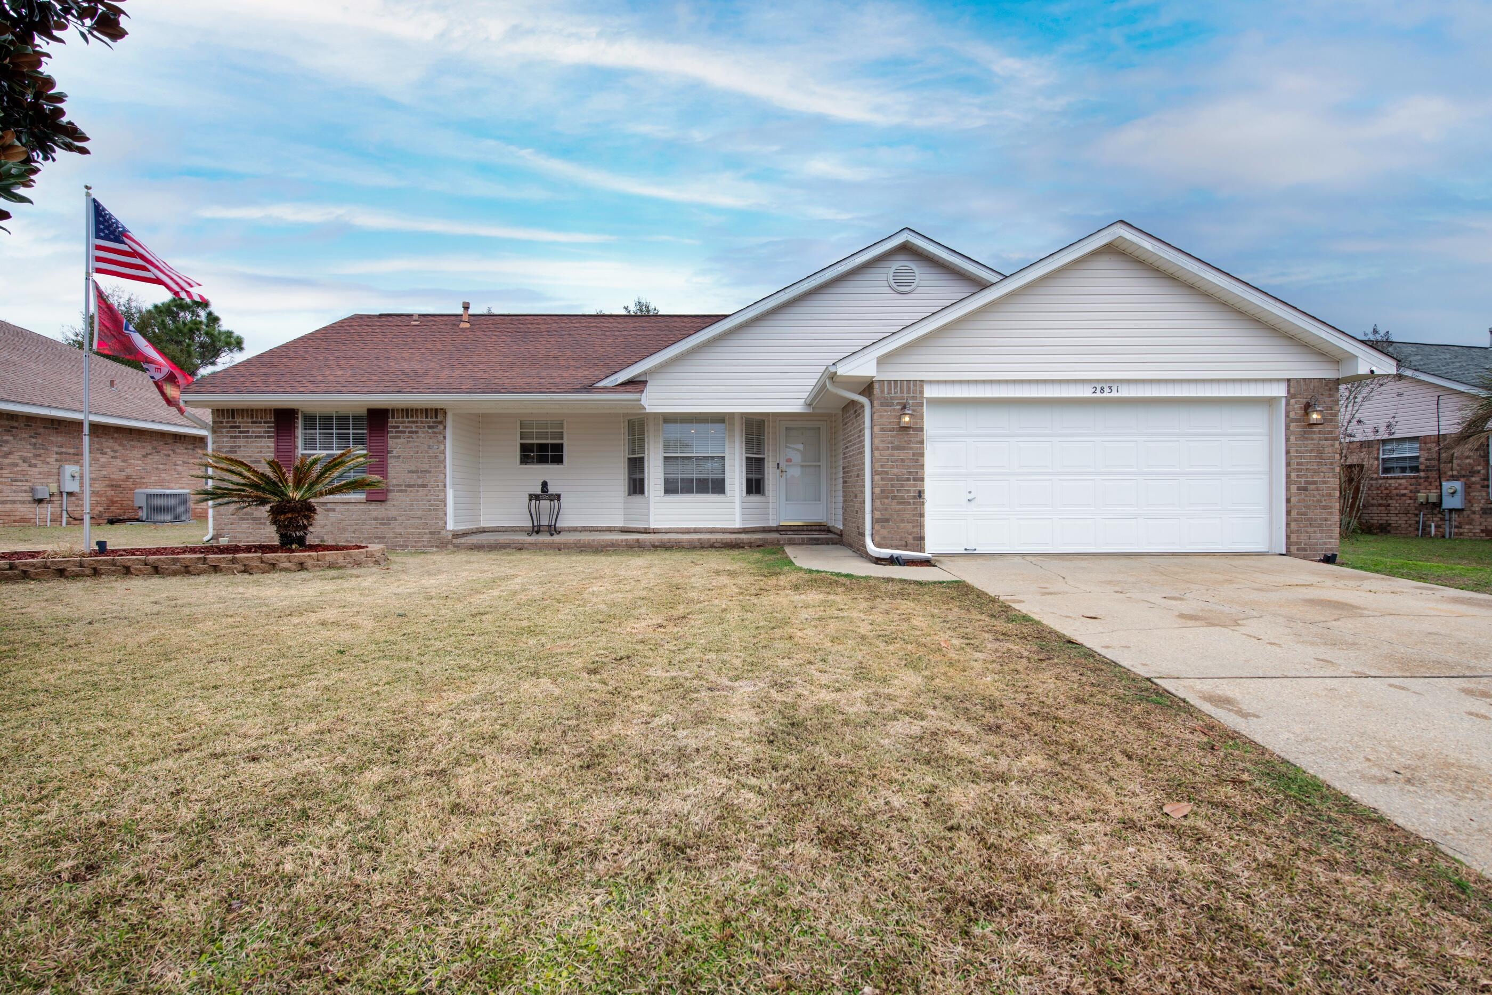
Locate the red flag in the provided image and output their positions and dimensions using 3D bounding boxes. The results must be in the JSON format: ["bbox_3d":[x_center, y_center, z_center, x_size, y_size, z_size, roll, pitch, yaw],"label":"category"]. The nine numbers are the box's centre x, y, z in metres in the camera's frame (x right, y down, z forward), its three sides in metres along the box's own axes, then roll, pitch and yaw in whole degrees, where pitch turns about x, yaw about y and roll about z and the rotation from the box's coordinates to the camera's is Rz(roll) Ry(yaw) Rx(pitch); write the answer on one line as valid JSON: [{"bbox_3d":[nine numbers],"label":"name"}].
[{"bbox_3d":[-7.780,-1.930,8.600,1.000,1.580,0.330,0,0,-41],"label":"red flag"}]

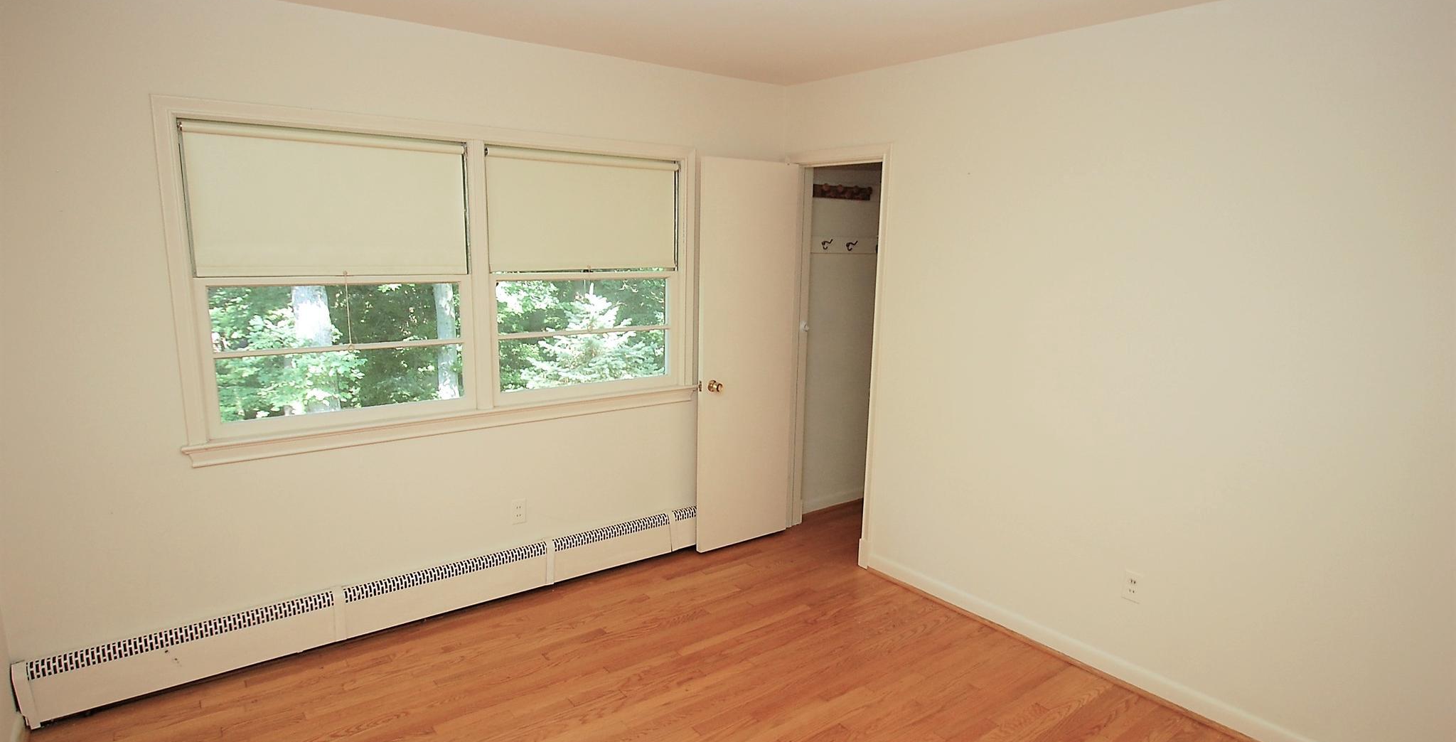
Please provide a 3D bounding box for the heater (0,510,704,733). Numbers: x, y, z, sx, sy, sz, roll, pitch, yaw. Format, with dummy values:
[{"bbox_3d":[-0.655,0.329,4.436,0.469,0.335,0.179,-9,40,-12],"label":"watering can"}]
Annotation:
[{"bbox_3d":[-1.038,0.918,3.259,3.097,0.212,0.070,-6,12,-36],"label":"heater"}]

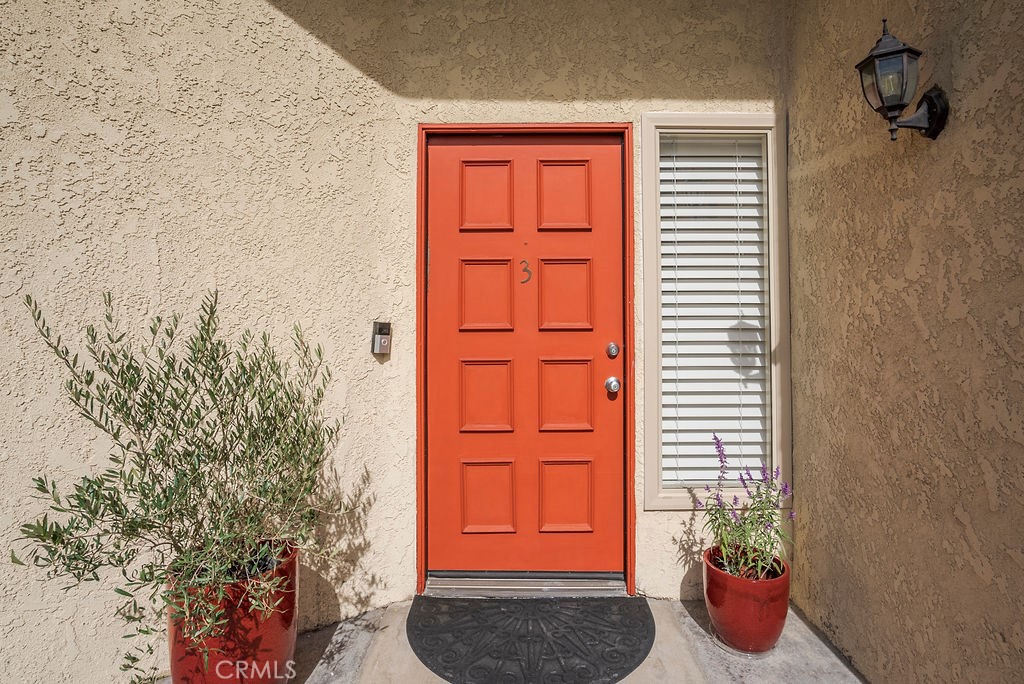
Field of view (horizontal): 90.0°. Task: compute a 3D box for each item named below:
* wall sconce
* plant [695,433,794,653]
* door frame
[{"bbox_3d":[1.085,-0.733,1.435,0.230,0.335,0.180,0,-1,2],"label":"wall sconce"},{"bbox_3d":[0.889,0.740,1.960,0.345,0.755,0.345,0,-1,0],"label":"plant"},{"bbox_3d":[0.064,0.072,2.320,0.965,2.090,0.120,0,-1,1],"label":"door frame"}]

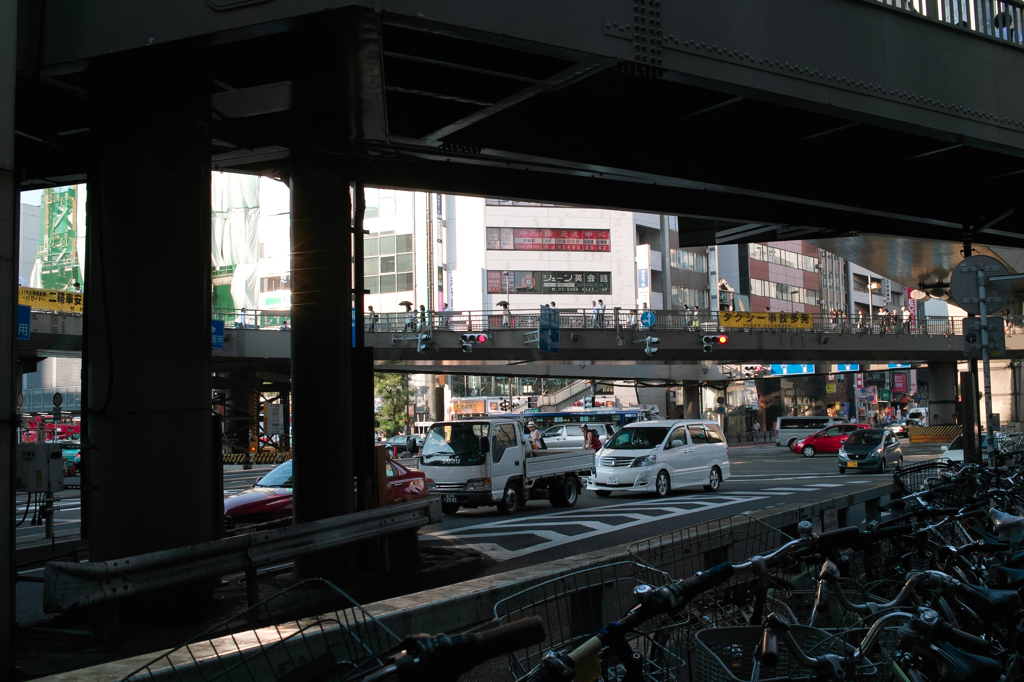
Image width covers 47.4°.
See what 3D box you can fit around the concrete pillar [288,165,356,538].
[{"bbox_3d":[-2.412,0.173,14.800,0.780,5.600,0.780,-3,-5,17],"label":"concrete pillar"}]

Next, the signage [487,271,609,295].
[{"bbox_3d":[3.113,-4.793,96.000,10.370,1.870,0.200,0,-4,-14],"label":"signage"}]

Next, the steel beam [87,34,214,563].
[{"bbox_3d":[-3.595,-0.053,11.604,1.220,5.500,1.220,-1,-4,0],"label":"steel beam"}]

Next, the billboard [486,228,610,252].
[{"bbox_3d":[3.030,-8.301,96.000,10.370,1.870,0.200,0,-4,-14],"label":"billboard"}]

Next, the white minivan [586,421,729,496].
[{"bbox_3d":[3.845,3.023,30.476,1.805,1.920,4.840,-5,-5,35],"label":"white minivan"}]

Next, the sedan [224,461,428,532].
[{"bbox_3d":[-3.141,2.633,19.157,1.820,1.420,4.600,-4,-5,28],"label":"sedan"}]

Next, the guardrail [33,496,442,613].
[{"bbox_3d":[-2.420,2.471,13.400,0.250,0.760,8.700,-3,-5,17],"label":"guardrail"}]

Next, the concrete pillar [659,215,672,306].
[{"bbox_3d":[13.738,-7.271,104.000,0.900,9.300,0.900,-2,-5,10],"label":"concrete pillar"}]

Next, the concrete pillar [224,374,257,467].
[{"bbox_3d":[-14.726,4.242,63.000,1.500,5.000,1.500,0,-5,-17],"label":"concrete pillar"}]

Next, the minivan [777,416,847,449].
[{"bbox_3d":[17.414,5.360,67.001,4.720,1.990,1.700,-2,-4,5],"label":"minivan"}]

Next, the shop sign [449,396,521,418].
[{"bbox_3d":[-2.170,5.169,92.000,5.600,1.400,0.400,-1,-4,3],"label":"shop sign"}]

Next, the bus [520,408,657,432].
[{"bbox_3d":[3.698,6.416,81.980,10.700,3.050,2.500,-2,-4,12],"label":"bus"}]

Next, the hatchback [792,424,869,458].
[{"bbox_3d":[15.054,4.658,54.460,3.880,1.525,1.690,-2,-5,8],"label":"hatchback"}]

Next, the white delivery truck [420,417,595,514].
[{"bbox_3d":[-0.001,2.563,25.352,1.700,2.030,4.700,-4,-5,31],"label":"white delivery truck"}]

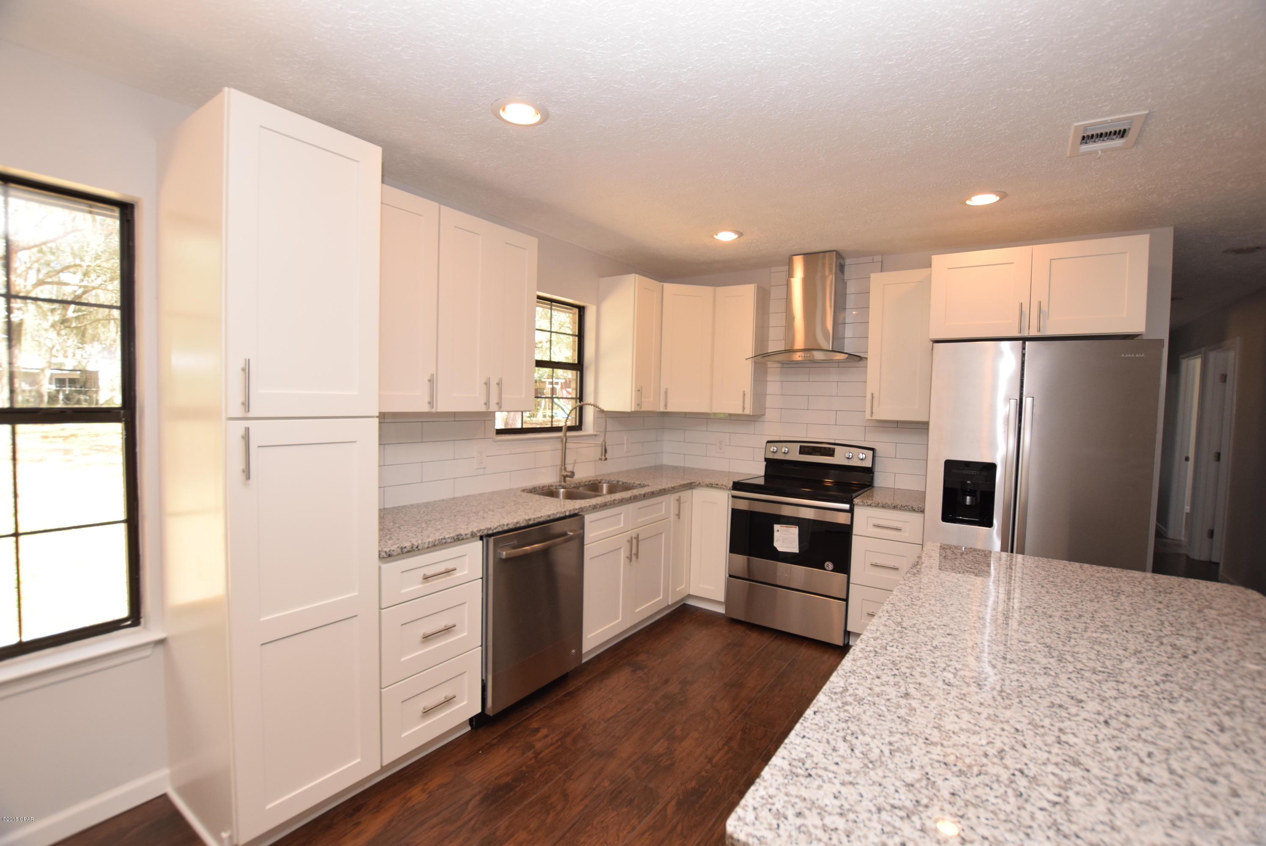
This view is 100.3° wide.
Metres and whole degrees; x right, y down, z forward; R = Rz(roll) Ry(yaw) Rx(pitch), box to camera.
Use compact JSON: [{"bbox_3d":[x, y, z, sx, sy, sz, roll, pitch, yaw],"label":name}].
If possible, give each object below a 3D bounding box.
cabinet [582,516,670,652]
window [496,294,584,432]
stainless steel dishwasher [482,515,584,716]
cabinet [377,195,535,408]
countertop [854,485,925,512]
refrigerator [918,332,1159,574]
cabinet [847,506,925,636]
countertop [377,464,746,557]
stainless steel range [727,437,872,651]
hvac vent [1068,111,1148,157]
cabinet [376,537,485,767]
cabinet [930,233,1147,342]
[{"bbox_3d":[-0.270,0.861,3.332,0.635,0.830,0.885,3,3,36],"label":"cabinet"},{"bbox_3d":[-0.613,-0.370,3.394,0.070,0.875,0.865,3,3,36],"label":"window"},{"bbox_3d":[-0.688,0.896,2.707,0.640,0.835,0.604,3,3,36],"label":"stainless steel dishwasher"},{"bbox_3d":[-0.965,-0.516,2.523,0.335,0.927,1.027,3,3,36],"label":"cabinet"},{"bbox_3d":[1.686,0.480,3.339,0.384,0.032,0.658,3,3,33],"label":"countertop"},{"bbox_3d":[2.200,0.498,2.947,0.908,1.800,0.750,3,3,33],"label":"refrigerator"},{"bbox_3d":[1.679,0.910,3.366,0.382,0.830,0.640,3,3,33],"label":"cabinet"},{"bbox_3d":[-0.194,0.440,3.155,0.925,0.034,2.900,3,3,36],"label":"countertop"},{"bbox_3d":[1.157,0.760,3.611,0.757,1.180,0.705,3,3,33],"label":"stainless steel range"},{"bbox_3d":[1.760,-1.059,1.969,0.194,0.025,0.311,3,3,33],"label":"hvac vent"},{"bbox_3d":[-1.053,0.889,2.263,0.635,0.830,0.455,3,3,36],"label":"cabinet"},{"bbox_3d":[2.248,-0.680,2.988,0.897,0.470,0.630,3,3,33],"label":"cabinet"}]

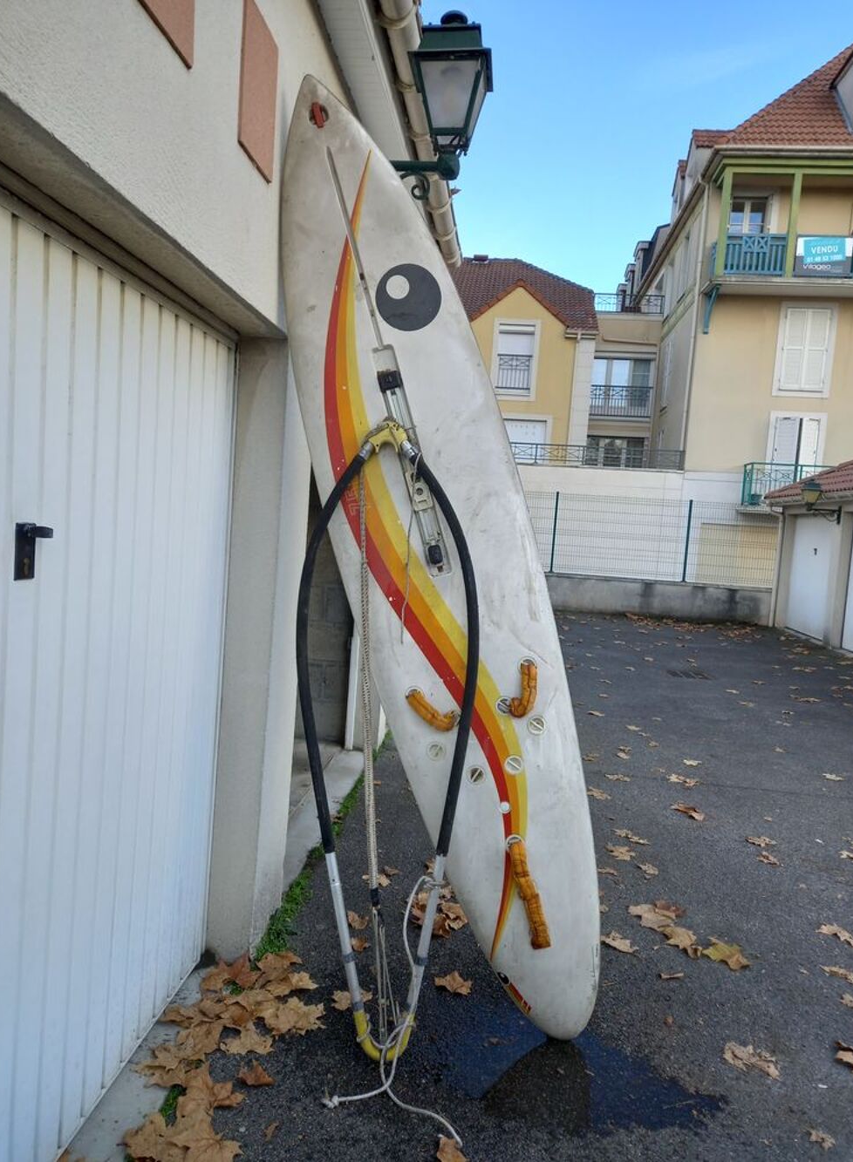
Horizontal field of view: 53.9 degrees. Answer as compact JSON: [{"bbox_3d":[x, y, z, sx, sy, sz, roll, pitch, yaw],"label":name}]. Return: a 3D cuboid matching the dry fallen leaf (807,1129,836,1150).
[{"bbox_3d":[1.007,1.426,2.142,0.075,0.025,0.065,4,4,6],"label":"dry fallen leaf"}]

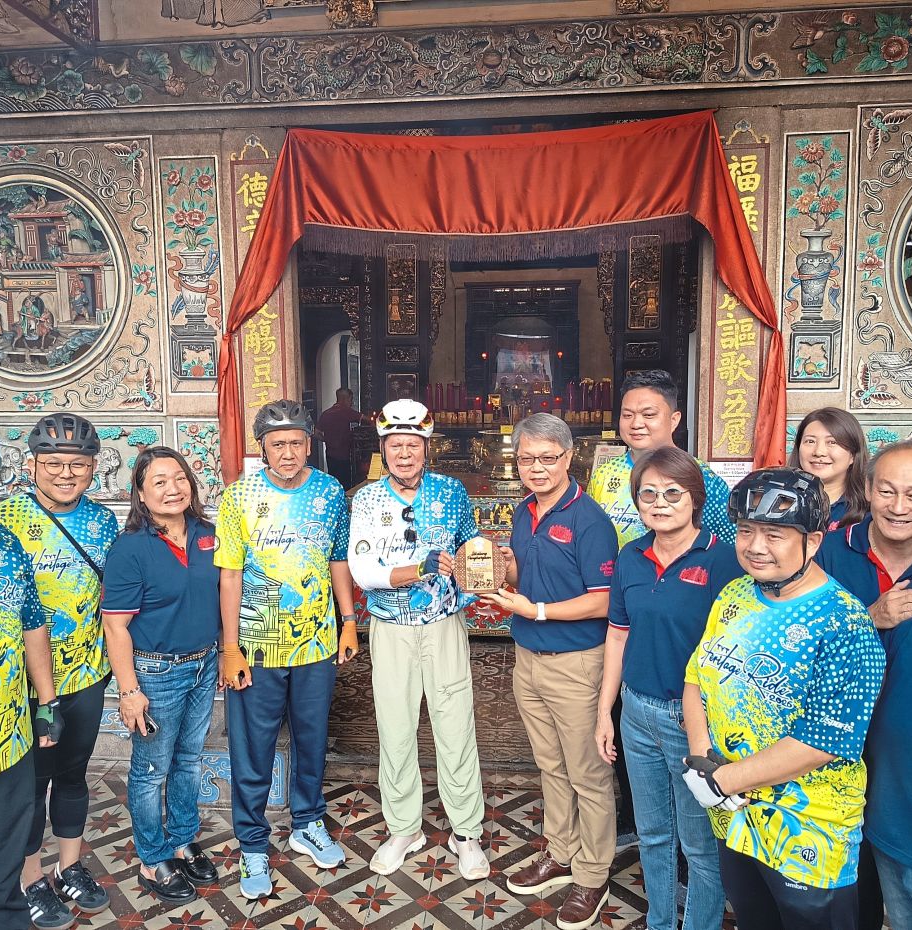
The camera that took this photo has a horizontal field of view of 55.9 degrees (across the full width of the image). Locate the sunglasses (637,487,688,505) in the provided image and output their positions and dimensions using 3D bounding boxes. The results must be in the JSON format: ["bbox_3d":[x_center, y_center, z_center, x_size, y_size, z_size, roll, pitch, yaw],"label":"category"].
[{"bbox_3d":[0.589,0.089,2.395,0.145,0.046,0.135,3,8,28],"label":"sunglasses"}]

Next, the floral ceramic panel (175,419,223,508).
[{"bbox_3d":[-1.150,-0.002,3.881,0.240,0.410,0.050,0,7,6],"label":"floral ceramic panel"}]

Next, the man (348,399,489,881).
[{"bbox_3d":[-0.129,0.626,3.163,0.520,1.730,0.420,-1,7,0],"label":"man"}]

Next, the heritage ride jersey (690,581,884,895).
[{"bbox_3d":[0.791,0.633,2.091,0.500,0.740,0.360,6,10,42],"label":"heritage ride jersey"}]

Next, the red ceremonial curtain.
[{"bbox_3d":[0.151,-0.665,3.577,2.360,1.500,0.200,0,7,6],"label":"red ceremonial curtain"}]

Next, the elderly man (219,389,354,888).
[{"bbox_3d":[-0.613,0.632,3.150,0.510,1.730,0.380,-3,8,-20],"label":"elderly man"}]

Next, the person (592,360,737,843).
[{"bbox_3d":[0.709,0.594,2.995,0.530,1.820,0.360,4,9,34],"label":"person"}]

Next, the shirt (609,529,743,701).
[{"bbox_3d":[0.658,0.423,2.522,0.450,0.500,0.280,3,8,25],"label":"shirt"}]

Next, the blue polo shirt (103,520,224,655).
[{"bbox_3d":[-1.018,0.411,3.050,0.450,0.510,0.290,-6,9,-36],"label":"blue polo shirt"}]

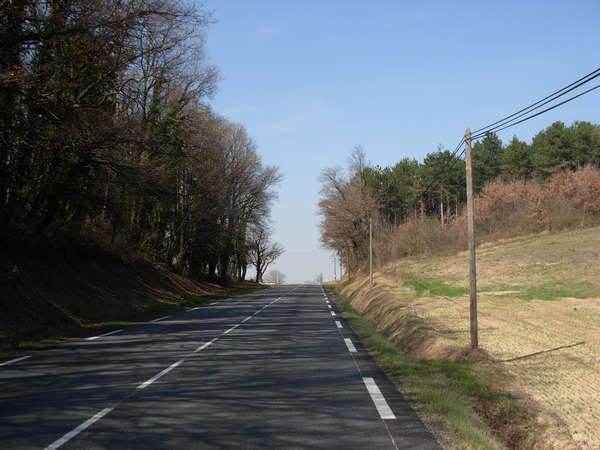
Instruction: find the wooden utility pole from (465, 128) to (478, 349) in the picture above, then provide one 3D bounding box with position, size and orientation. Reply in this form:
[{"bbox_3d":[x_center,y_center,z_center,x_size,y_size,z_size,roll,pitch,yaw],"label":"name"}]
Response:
[{"bbox_3d":[4.988,0.338,19.140,0.200,6.400,0.200,0,-5,0],"label":"wooden utility pole"}]

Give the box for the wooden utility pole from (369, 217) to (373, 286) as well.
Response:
[{"bbox_3d":[6.652,2.485,61.238,0.200,6.400,0.200,0,-5,0],"label":"wooden utility pole"}]

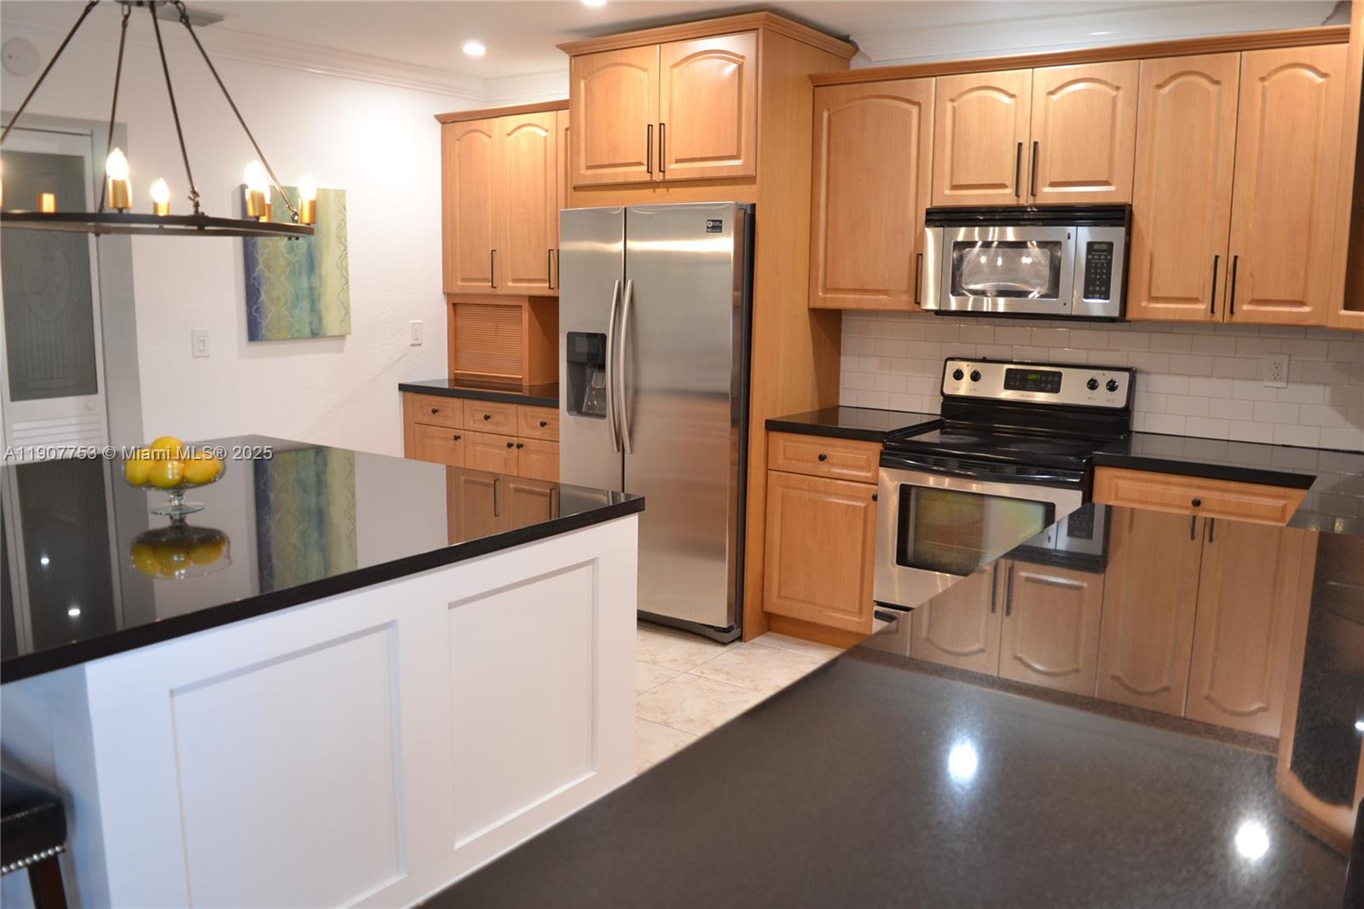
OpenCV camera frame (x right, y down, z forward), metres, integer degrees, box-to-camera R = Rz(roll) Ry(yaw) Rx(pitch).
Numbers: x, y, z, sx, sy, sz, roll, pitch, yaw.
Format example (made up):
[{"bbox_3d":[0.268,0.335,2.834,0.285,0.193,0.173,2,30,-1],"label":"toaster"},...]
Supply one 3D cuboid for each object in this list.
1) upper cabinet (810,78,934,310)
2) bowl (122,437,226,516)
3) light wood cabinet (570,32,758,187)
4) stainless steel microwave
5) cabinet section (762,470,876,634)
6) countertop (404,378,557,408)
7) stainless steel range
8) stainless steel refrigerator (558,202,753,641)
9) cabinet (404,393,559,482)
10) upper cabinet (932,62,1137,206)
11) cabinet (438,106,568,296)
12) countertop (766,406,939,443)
[{"bbox_3d":[0.866,-1.077,4.378,0.524,0.911,0.335,7,12,33],"label":"upper cabinet"},{"bbox_3d":[-1.248,0.046,2.512,0.254,0.180,0.254,1,10,0],"label":"bowl"},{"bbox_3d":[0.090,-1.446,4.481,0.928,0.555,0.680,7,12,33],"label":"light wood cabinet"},{"bbox_3d":[1.382,-0.758,4.045,0.762,0.410,0.400,7,12,33],"label":"stainless steel microwave"},{"bbox_3d":[0.734,0.356,4.351,0.529,0.608,0.580,7,12,35],"label":"cabinet section"},{"bbox_3d":[-0.817,-0.324,5.317,1.185,0.043,0.665,7,12,33],"label":"countertop"},{"bbox_3d":[1.268,0.251,4.071,0.760,1.190,0.735,7,12,33],"label":"stainless steel range"},{"bbox_3d":[0.046,-0.189,4.680,0.910,1.790,0.860,7,12,33],"label":"stainless steel refrigerator"},{"bbox_3d":[-0.804,0.138,5.396,1.150,0.893,0.625,7,12,33],"label":"cabinet"},{"bbox_3d":[1.405,-1.214,3.995,0.759,0.493,0.335,7,12,33],"label":"upper cabinet"},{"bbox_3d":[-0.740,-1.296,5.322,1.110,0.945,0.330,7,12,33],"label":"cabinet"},{"bbox_3d":[0.757,-0.137,4.394,0.526,0.044,0.662,7,12,33],"label":"countertop"}]

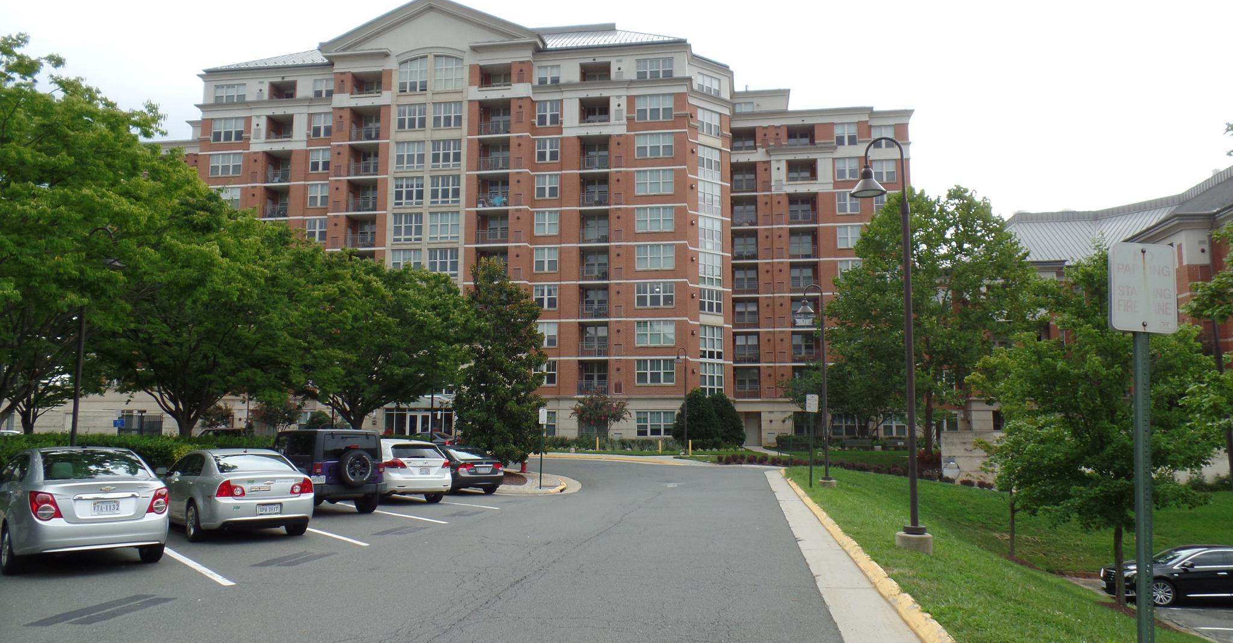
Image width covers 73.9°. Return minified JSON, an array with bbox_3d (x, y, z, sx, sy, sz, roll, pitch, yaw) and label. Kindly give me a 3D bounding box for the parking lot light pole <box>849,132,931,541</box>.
[{"bbox_3d":[3.734,0.237,11.245,0.935,5.642,0.500,-1,-7,9],"label":"parking lot light pole"}]

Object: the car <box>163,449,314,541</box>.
[{"bbox_3d":[-6.880,3.024,14.885,1.790,1.450,4.850,5,-9,-36],"label":"car"}]

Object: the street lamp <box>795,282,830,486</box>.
[{"bbox_3d":[5.479,1.726,22.799,0.927,5.639,0.500,-1,-7,9],"label":"street lamp"}]

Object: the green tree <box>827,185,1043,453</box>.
[{"bbox_3d":[18.104,-0.270,46.416,12.325,15.357,11.000,0,-7,0],"label":"green tree"}]

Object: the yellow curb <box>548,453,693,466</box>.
[{"bbox_3d":[-0.117,7.051,41.528,1.000,0.180,12.088,6,-9,-39],"label":"yellow curb"}]

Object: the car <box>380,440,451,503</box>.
[{"bbox_3d":[-5.950,3.746,20.792,1.900,1.610,4.750,6,-9,-39],"label":"car"}]

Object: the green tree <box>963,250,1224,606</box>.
[{"bbox_3d":[10.678,2.232,18.265,5.517,7.860,5.300,0,-7,0],"label":"green tree"}]

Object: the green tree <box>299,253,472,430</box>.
[{"bbox_3d":[-7.752,1.442,26.029,6.400,7.400,6.200,0,-7,0],"label":"green tree"}]

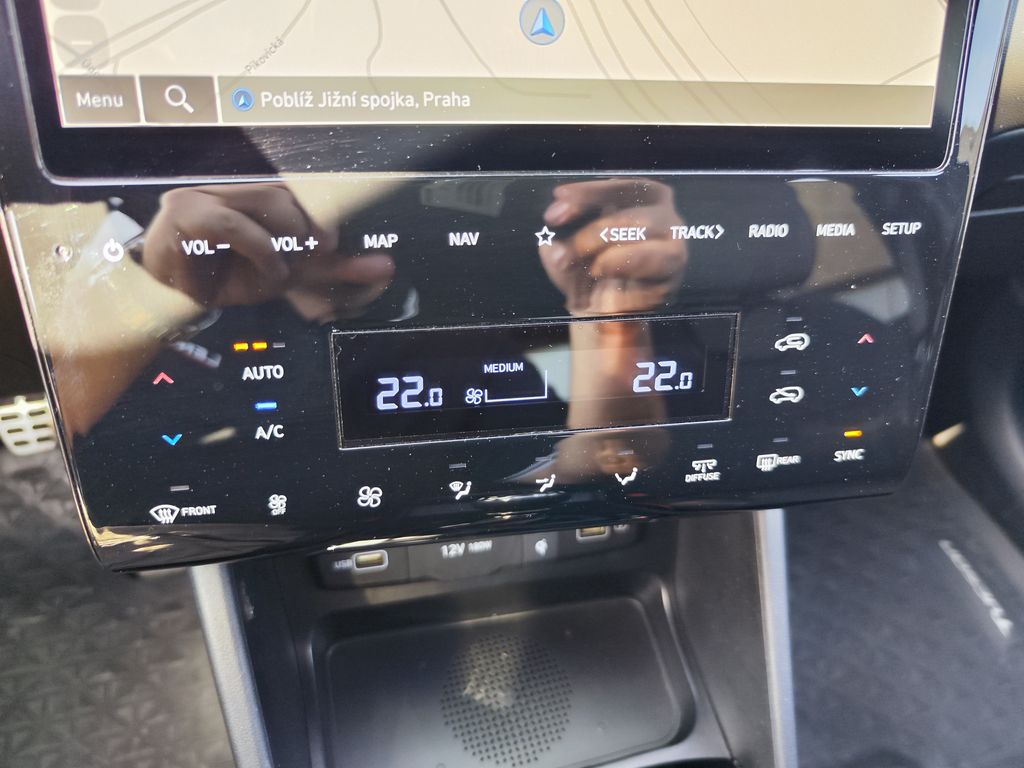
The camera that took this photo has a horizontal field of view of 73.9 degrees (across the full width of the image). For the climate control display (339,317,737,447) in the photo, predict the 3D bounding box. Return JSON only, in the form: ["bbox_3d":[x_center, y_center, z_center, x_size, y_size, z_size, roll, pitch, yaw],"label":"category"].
[{"bbox_3d":[0.010,-0.002,0.211,0.124,0.035,0.010,-4,16,-9],"label":"climate control display"}]

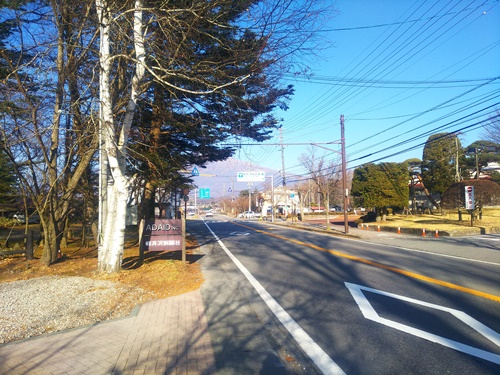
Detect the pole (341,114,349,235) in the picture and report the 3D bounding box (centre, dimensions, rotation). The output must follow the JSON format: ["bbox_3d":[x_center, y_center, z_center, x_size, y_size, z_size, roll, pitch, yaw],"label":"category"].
[{"bbox_3d":[6.062,-0.874,23.959,0.250,7.620,0.250,0,-4,-8],"label":"pole"}]

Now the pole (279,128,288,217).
[{"bbox_3d":[5.059,-2.015,54.461,0.400,13.550,0.400,0,-4,-8],"label":"pole"}]

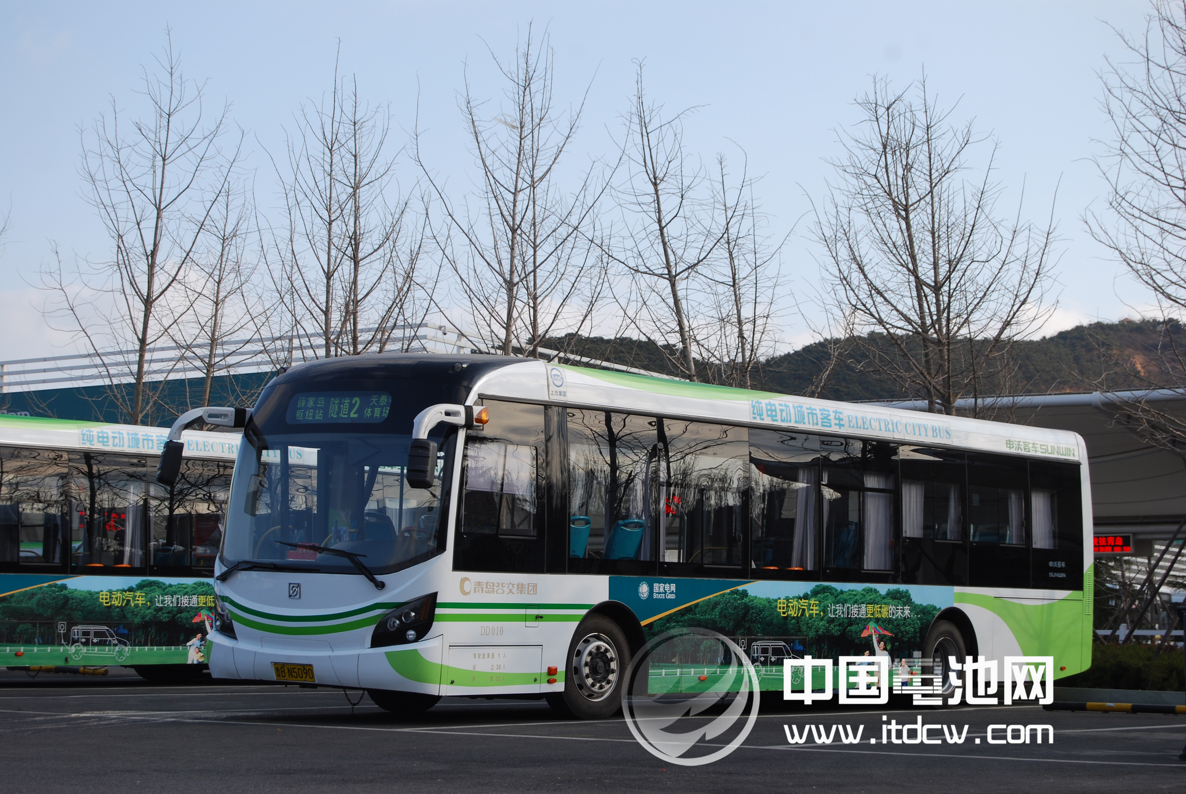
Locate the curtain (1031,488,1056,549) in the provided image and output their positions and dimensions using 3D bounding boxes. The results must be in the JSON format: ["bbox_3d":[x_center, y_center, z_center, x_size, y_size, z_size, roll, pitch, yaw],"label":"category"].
[{"bbox_3d":[5.016,1.360,30.091,0.090,0.719,0.548,-2,-5,38],"label":"curtain"}]

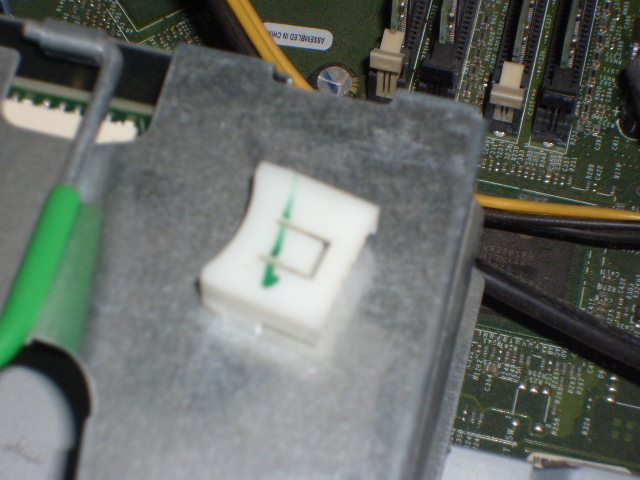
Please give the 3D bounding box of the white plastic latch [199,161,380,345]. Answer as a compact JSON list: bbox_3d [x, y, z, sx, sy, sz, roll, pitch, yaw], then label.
[{"bbox_3d":[-0.004,0.002,0.284,0.019,0.007,0.021,20,64,9],"label":"white plastic latch"}]

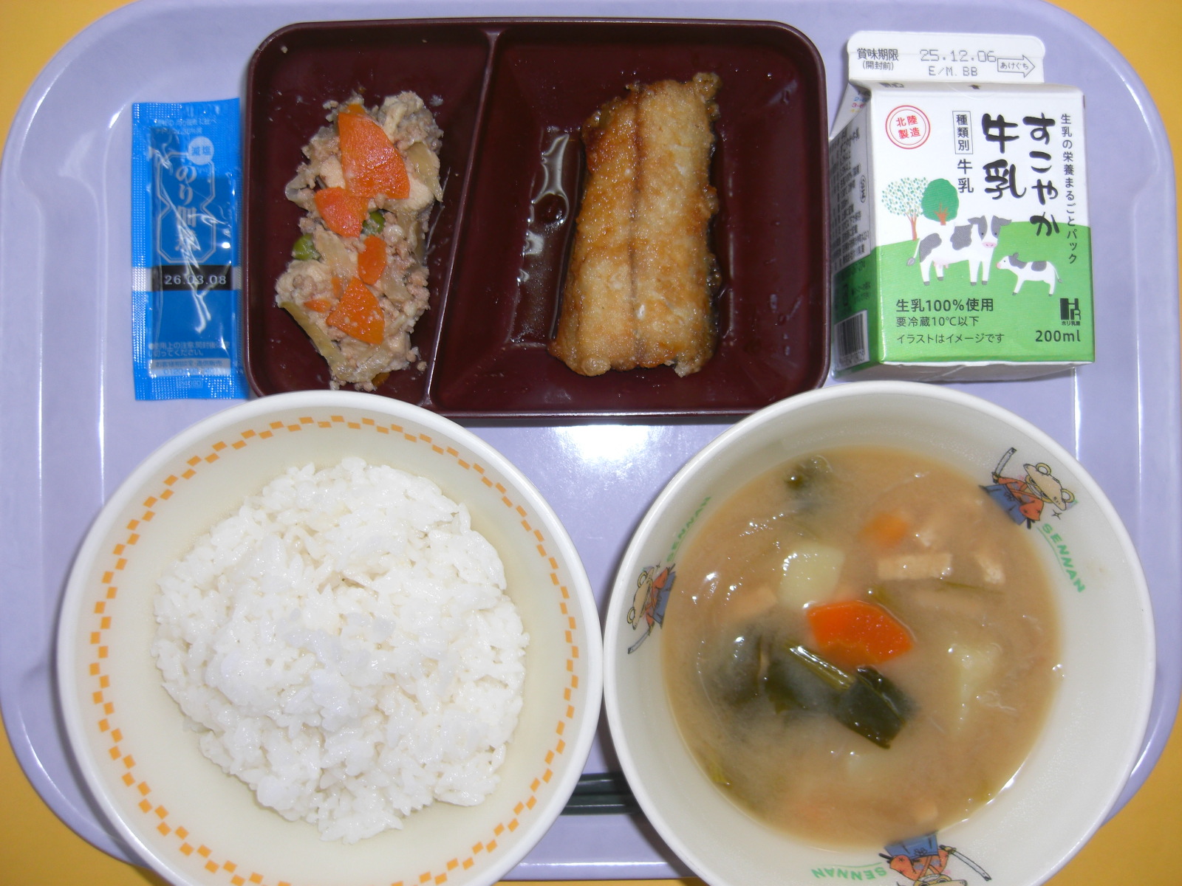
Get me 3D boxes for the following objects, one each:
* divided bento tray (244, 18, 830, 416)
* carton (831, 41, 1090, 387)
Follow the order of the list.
[{"bbox_3d":[-0.016,-0.065,0.390,0.168,0.027,0.116,0,88,-1],"label":"divided bento tray"},{"bbox_3d":[0.105,-0.070,0.377,0.057,0.057,0.098,-1,88,-1],"label":"carton"}]

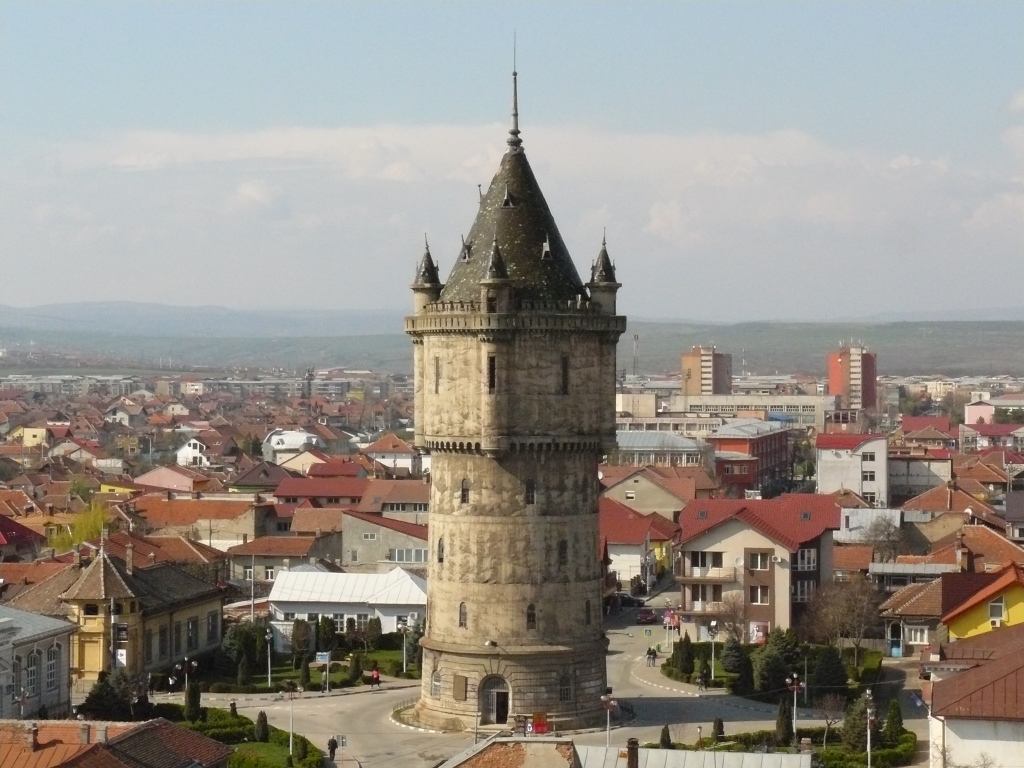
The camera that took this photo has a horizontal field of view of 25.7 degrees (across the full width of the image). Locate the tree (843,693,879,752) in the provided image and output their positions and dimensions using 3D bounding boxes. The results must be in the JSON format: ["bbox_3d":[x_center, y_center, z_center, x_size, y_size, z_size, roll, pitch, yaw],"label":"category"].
[{"bbox_3d":[23.233,22.517,149.880,2.400,4.100,2.300,0,1,0],"label":"tree"}]

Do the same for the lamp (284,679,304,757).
[{"bbox_3d":[-14.683,22.358,150.050,1.350,5.150,1.200,0,1,0],"label":"lamp"}]

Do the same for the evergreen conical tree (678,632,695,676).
[{"bbox_3d":[14.500,22.508,187.350,1.400,3.400,1.400,0,1,0],"label":"evergreen conical tree"}]

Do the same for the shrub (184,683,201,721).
[{"bbox_3d":[-23.187,23.291,163.667,1.200,3.000,1.200,0,1,0],"label":"shrub"}]

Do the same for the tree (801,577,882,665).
[{"bbox_3d":[28.274,20.305,192.915,7.000,7.700,6.500,0,1,0],"label":"tree"}]

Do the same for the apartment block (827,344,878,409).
[{"bbox_3d":[156.525,0.102,1035.000,17.000,32.000,17.000,0,1,33],"label":"apartment block"}]

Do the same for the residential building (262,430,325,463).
[{"bbox_3d":[-52.257,16.029,530.231,13.000,9.800,11.000,0,1,-18],"label":"residential building"}]

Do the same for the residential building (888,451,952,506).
[{"bbox_3d":[71.282,17.318,395.446,12.000,9.800,11.000,0,1,8],"label":"residential building"}]

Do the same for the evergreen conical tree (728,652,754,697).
[{"bbox_3d":[17.892,22.524,175.272,2.000,3.600,2.000,0,1,0],"label":"evergreen conical tree"}]

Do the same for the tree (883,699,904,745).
[{"bbox_3d":[26.374,23.328,155.344,1.450,3.100,1.450,0,1,0],"label":"tree"}]

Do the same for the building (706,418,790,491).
[{"bbox_3d":[49.198,14.762,469.329,11.500,13.500,50.000,0,1,13],"label":"building"}]

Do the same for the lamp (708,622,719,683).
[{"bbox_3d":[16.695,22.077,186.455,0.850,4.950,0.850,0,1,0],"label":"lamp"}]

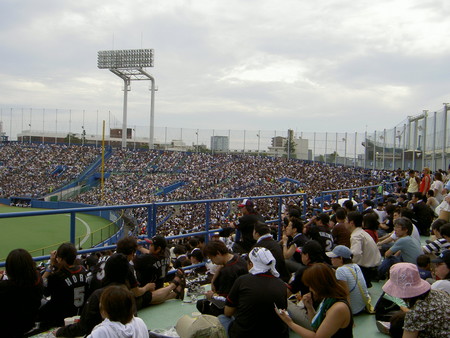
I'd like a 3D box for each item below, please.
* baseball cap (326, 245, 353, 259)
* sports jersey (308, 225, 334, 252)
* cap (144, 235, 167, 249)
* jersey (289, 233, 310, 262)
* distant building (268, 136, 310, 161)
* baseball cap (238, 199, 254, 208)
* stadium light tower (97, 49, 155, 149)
[{"bbox_3d":[1.191,0.861,4.600,0.270,0.130,0.180,2,0,21],"label":"baseball cap"},{"bbox_3d":[1.702,1.261,7.800,0.450,0.550,0.300,2,0,-35],"label":"sports jersey"},{"bbox_3d":[-0.817,0.853,5.200,0.260,0.140,0.180,2,0,7],"label":"cap"},{"bbox_3d":[1.117,1.198,6.500,0.300,0.540,0.430,2,0,25],"label":"jersey"},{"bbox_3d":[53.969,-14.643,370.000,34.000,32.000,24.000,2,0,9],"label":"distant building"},{"bbox_3d":[0.340,0.551,7.000,0.260,0.140,0.180,2,0,12],"label":"baseball cap"},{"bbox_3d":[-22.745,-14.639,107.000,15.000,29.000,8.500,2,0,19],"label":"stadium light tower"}]

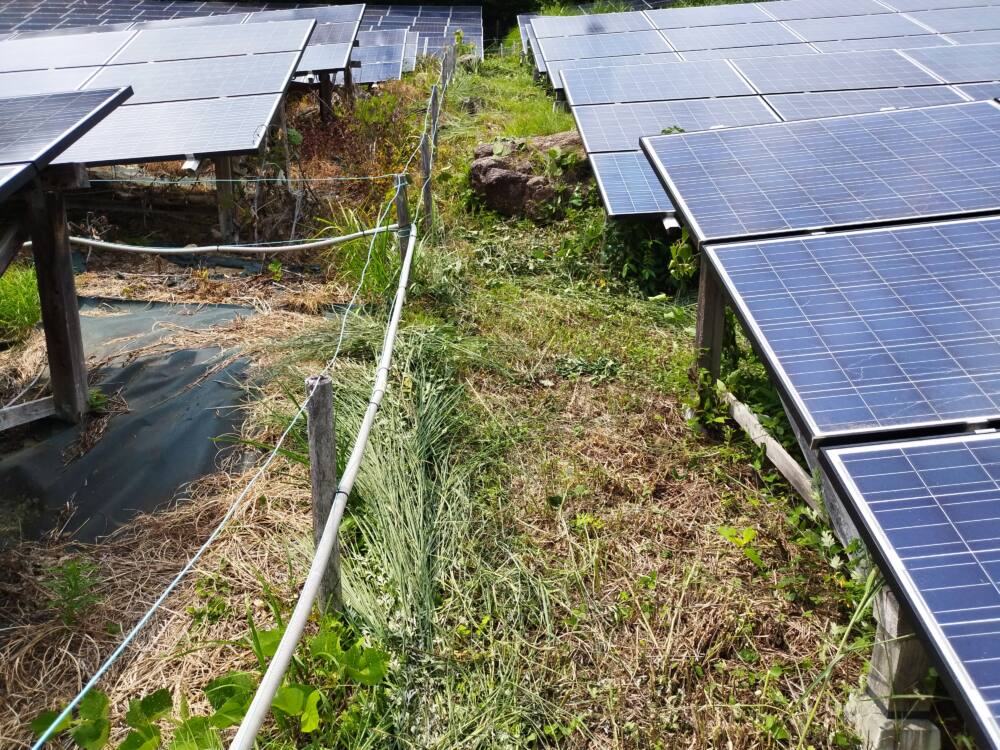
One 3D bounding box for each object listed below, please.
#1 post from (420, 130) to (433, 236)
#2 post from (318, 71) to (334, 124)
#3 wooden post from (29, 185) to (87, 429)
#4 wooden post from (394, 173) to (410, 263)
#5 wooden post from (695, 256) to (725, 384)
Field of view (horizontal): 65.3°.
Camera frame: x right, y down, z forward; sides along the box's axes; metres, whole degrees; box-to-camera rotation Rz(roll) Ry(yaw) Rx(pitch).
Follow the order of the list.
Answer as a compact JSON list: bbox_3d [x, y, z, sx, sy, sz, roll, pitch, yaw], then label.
[{"bbox_3d":[-0.520,-1.375,5.600,0.062,0.720,0.062,-2,10,-2],"label":"post"},{"bbox_3d":[-2.100,-3.390,9.450,0.095,0.660,0.095,-2,10,-2],"label":"post"},{"bbox_3d":[-1.680,-0.260,2.970,0.088,0.900,0.088,-2,10,-2],"label":"wooden post"},{"bbox_3d":[-0.631,-1.020,5.070,0.062,0.600,0.062,-2,10,-2],"label":"wooden post"},{"bbox_3d":[0.865,-0.240,3.220,0.088,0.720,0.088,-2,10,-2],"label":"wooden post"}]

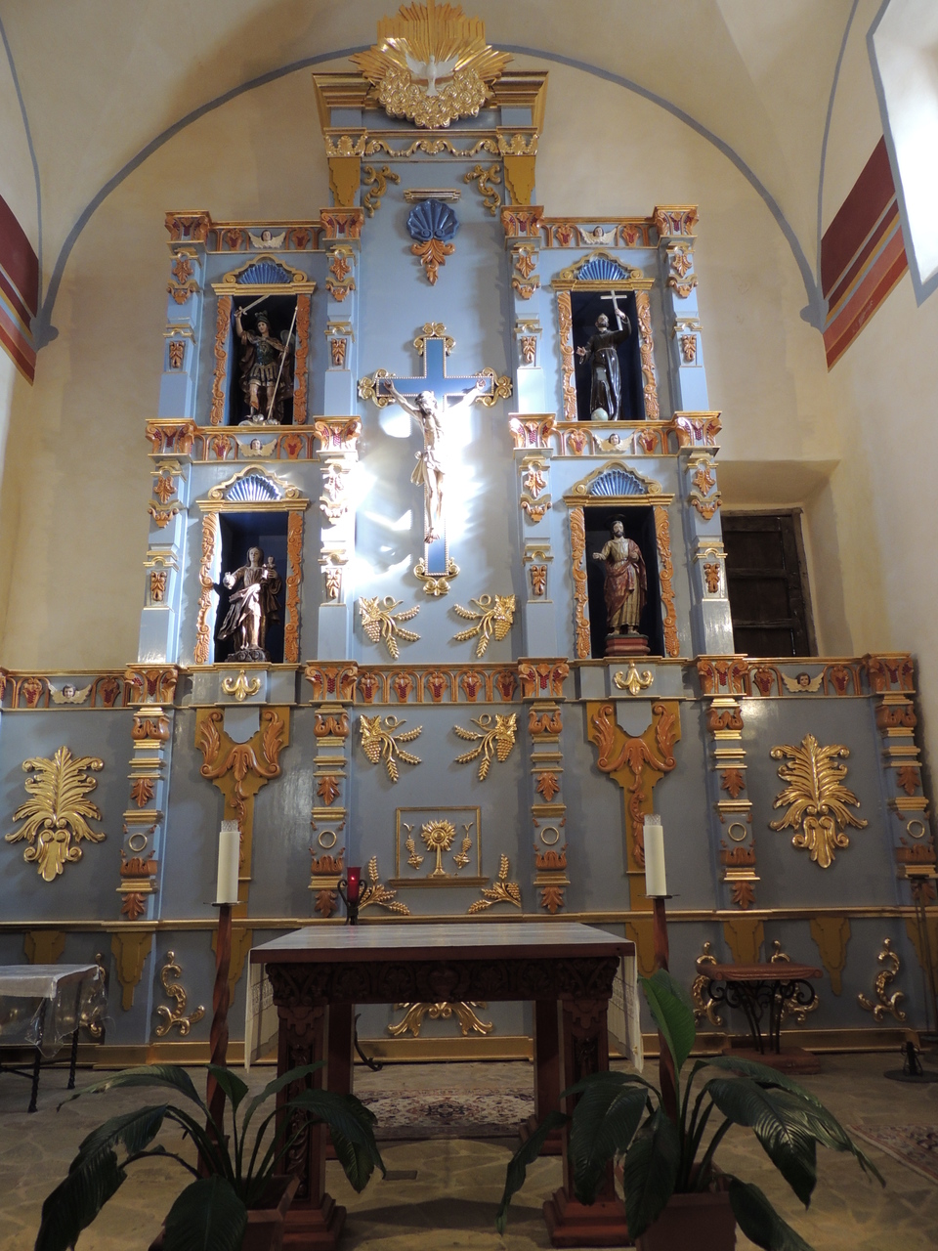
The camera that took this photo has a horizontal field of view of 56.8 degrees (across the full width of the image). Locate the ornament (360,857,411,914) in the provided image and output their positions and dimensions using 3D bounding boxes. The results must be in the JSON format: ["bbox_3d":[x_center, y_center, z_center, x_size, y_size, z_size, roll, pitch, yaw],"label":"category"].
[{"bbox_3d":[-0.609,1.857,6.192,0.388,0.403,0.070,-1,-15,-1],"label":"ornament"}]

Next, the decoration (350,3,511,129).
[{"bbox_3d":[-0.342,-5.096,7.839,1.503,1.659,0.320,-1,-15,-1],"label":"decoration"}]

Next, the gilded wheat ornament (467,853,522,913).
[{"bbox_3d":[0.190,1.891,6.352,0.387,0.425,0.060,-1,-15,-1],"label":"gilded wheat ornament"}]

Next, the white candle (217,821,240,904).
[{"bbox_3d":[-0.996,0.983,3.605,0.086,0.325,0.086,-1,-16,0],"label":"white candle"}]

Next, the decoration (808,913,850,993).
[{"bbox_3d":[2.588,2.347,6.152,0.286,0.527,0.050,-1,-15,-1],"label":"decoration"}]

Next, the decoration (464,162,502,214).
[{"bbox_3d":[0.128,-4.005,7.967,0.346,0.553,0.070,-1,-16,0],"label":"decoration"}]

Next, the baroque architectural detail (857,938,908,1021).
[{"bbox_3d":[2.931,2.538,6.203,0.348,0.560,0.060,-1,-15,-1],"label":"baroque architectural detail"}]

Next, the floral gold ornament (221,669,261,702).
[{"bbox_3d":[-1.723,0.460,6.582,0.288,0.236,0.070,-1,-16,0],"label":"floral gold ornament"}]

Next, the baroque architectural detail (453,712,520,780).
[{"bbox_3d":[0.127,0.925,6.583,0.476,0.497,0.080,-1,-16,0],"label":"baroque architectural detail"}]

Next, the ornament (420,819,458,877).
[{"bbox_3d":[-0.220,1.641,6.393,0.269,0.406,0.060,-1,-16,0],"label":"ornament"}]

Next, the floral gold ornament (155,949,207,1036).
[{"bbox_3d":[-1.975,2.536,5.996,0.323,0.542,0.080,-1,-15,-1],"label":"floral gold ornament"}]

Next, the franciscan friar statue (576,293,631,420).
[{"bbox_3d":[1.181,-2.303,7.481,0.492,1.346,0.400,-2,-15,4],"label":"franciscan friar statue"}]

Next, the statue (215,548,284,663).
[{"bbox_3d":[-1.766,-0.160,7.003,0.451,0.951,0.320,-1,-16,0],"label":"statue"}]

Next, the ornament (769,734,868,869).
[{"bbox_3d":[2.563,1.289,6.410,0.724,0.975,0.100,-1,-15,-1],"label":"ornament"}]

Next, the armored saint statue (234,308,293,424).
[{"bbox_3d":[-1.787,-2.258,7.629,0.459,1.164,0.360,-1,-16,0],"label":"armored saint statue"}]

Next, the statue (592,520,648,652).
[{"bbox_3d":[1.224,-0.306,6.976,0.422,1.186,0.380,-4,-15,9],"label":"statue"}]

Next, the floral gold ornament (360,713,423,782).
[{"bbox_3d":[-0.577,0.910,6.441,0.467,0.504,0.080,-1,-15,-1],"label":"floral gold ornament"}]

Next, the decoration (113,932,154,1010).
[{"bbox_3d":[-2.359,2.406,6.057,0.302,0.531,0.050,-1,-15,-1],"label":"decoration"}]

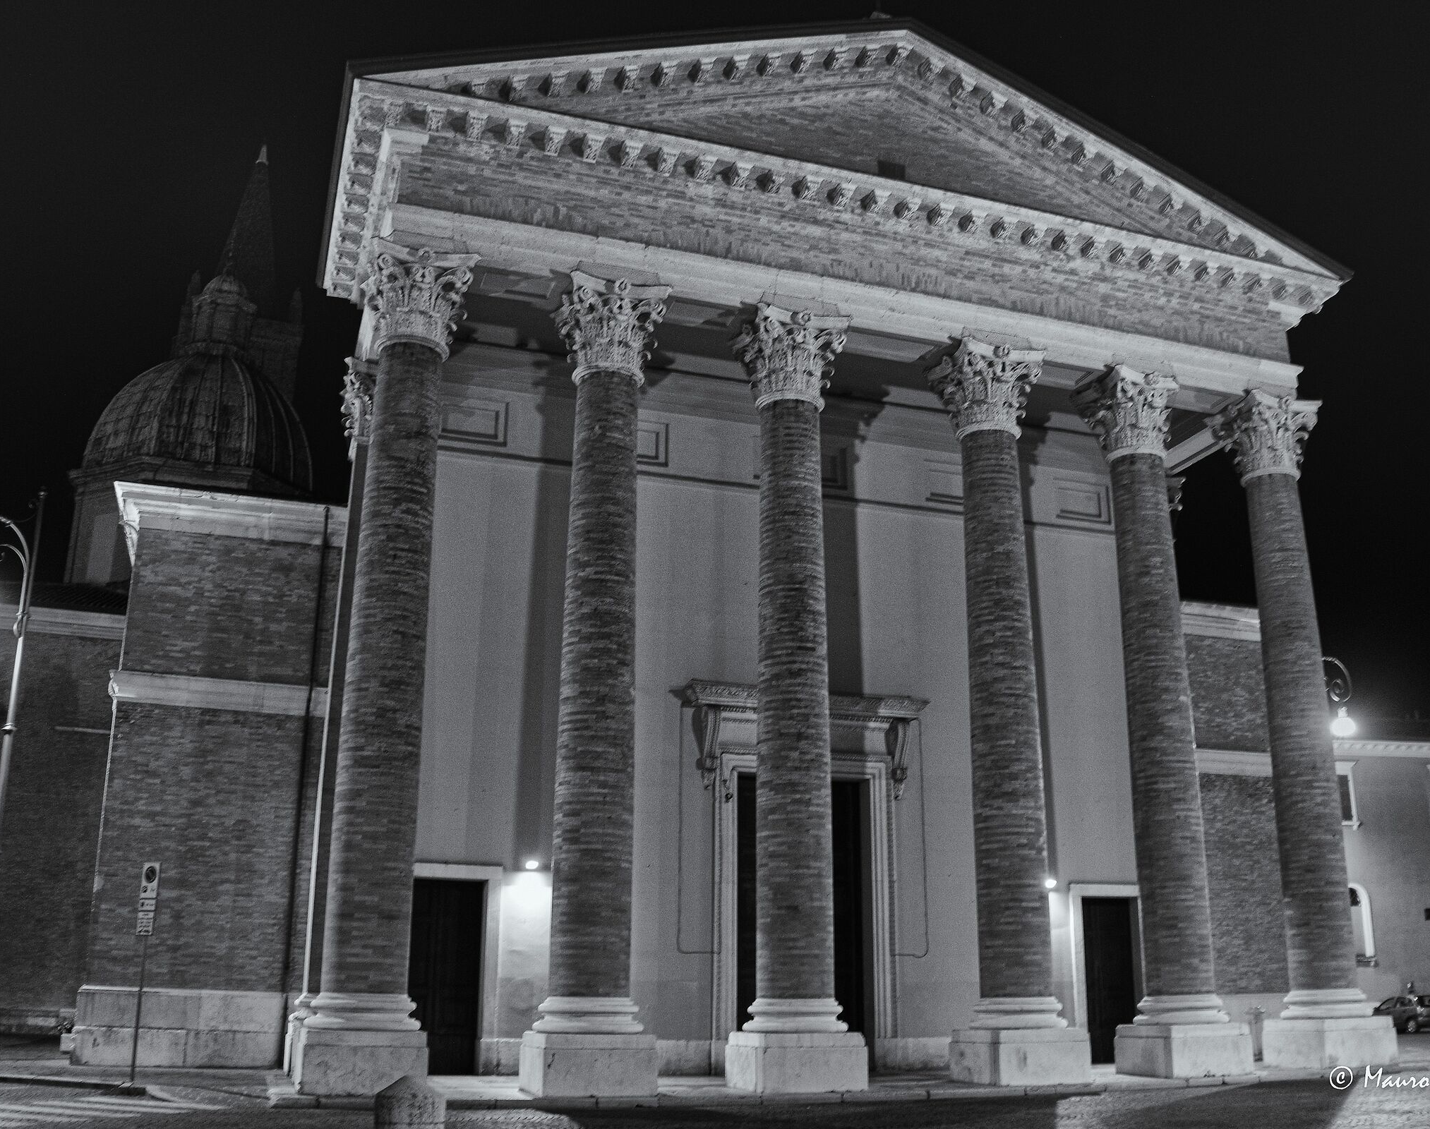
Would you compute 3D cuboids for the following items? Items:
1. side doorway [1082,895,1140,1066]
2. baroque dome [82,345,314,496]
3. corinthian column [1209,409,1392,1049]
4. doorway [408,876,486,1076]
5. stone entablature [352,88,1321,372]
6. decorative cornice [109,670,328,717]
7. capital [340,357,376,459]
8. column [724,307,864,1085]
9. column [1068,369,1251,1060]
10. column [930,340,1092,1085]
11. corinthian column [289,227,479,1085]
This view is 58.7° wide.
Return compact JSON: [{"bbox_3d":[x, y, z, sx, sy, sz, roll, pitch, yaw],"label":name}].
[{"bbox_3d":[7.886,8.229,25.188,1.345,3.198,0.300,6,-19,-17],"label":"side doorway"},{"bbox_3d":[-21.001,-6.072,51.557,9.000,6.000,9.000,6,-17,-18],"label":"baroque dome"},{"bbox_3d":[11.069,2.942,24.304,1.689,12.646,1.689,6,-19,-17],"label":"corinthian column"},{"bbox_3d":[-4.592,6.915,21.323,1.345,3.198,0.300,6,-19,-17],"label":"doorway"},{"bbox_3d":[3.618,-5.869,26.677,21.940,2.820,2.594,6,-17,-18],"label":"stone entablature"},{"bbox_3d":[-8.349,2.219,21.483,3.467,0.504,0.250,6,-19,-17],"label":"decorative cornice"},{"bbox_3d":[-7.012,-3.423,27.587,1.880,1.786,1.278,6,-17,-18],"label":"capital"},{"bbox_3d":[1.284,1.921,21.271,1.689,12.646,1.689,6,-19,-17],"label":"column"},{"bbox_3d":[8.083,2.633,23.348,1.689,12.646,1.689,6,-19,-17],"label":"column"},{"bbox_3d":[5.044,2.317,22.411,1.689,12.646,1.689,6,-19,-17],"label":"column"},{"bbox_3d":[-4.897,1.249,19.359,1.689,12.646,1.689,6,-19,-17],"label":"corinthian column"}]

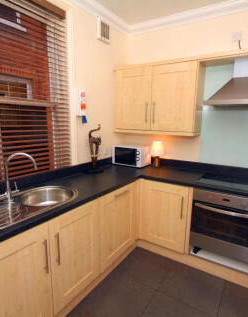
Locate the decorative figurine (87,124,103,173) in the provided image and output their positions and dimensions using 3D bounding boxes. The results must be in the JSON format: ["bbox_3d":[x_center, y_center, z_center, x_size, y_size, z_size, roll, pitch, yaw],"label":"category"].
[{"bbox_3d":[-0.324,-0.119,2.326,0.190,0.570,0.095,-1,10,-13],"label":"decorative figurine"}]

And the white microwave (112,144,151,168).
[{"bbox_3d":[0.115,-0.041,2.816,0.446,0.263,0.320,6,11,29],"label":"white microwave"}]

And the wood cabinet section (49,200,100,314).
[{"bbox_3d":[-0.555,0.706,1.663,0.480,0.730,0.493,7,11,32],"label":"wood cabinet section"}]

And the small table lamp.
[{"bbox_3d":[0.443,-0.046,2.641,0.185,0.350,0.185,7,11,31],"label":"small table lamp"}]

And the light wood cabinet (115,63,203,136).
[{"bbox_3d":[0.397,-0.707,2.484,1.040,0.799,0.320,7,11,31],"label":"light wood cabinet"}]

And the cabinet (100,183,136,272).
[{"bbox_3d":[-0.285,0.617,2.140,0.570,0.727,0.614,7,11,31],"label":"cabinet"}]

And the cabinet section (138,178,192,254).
[{"bbox_3d":[0.553,0.601,2.396,0.558,0.730,0.480,7,11,32],"label":"cabinet section"}]

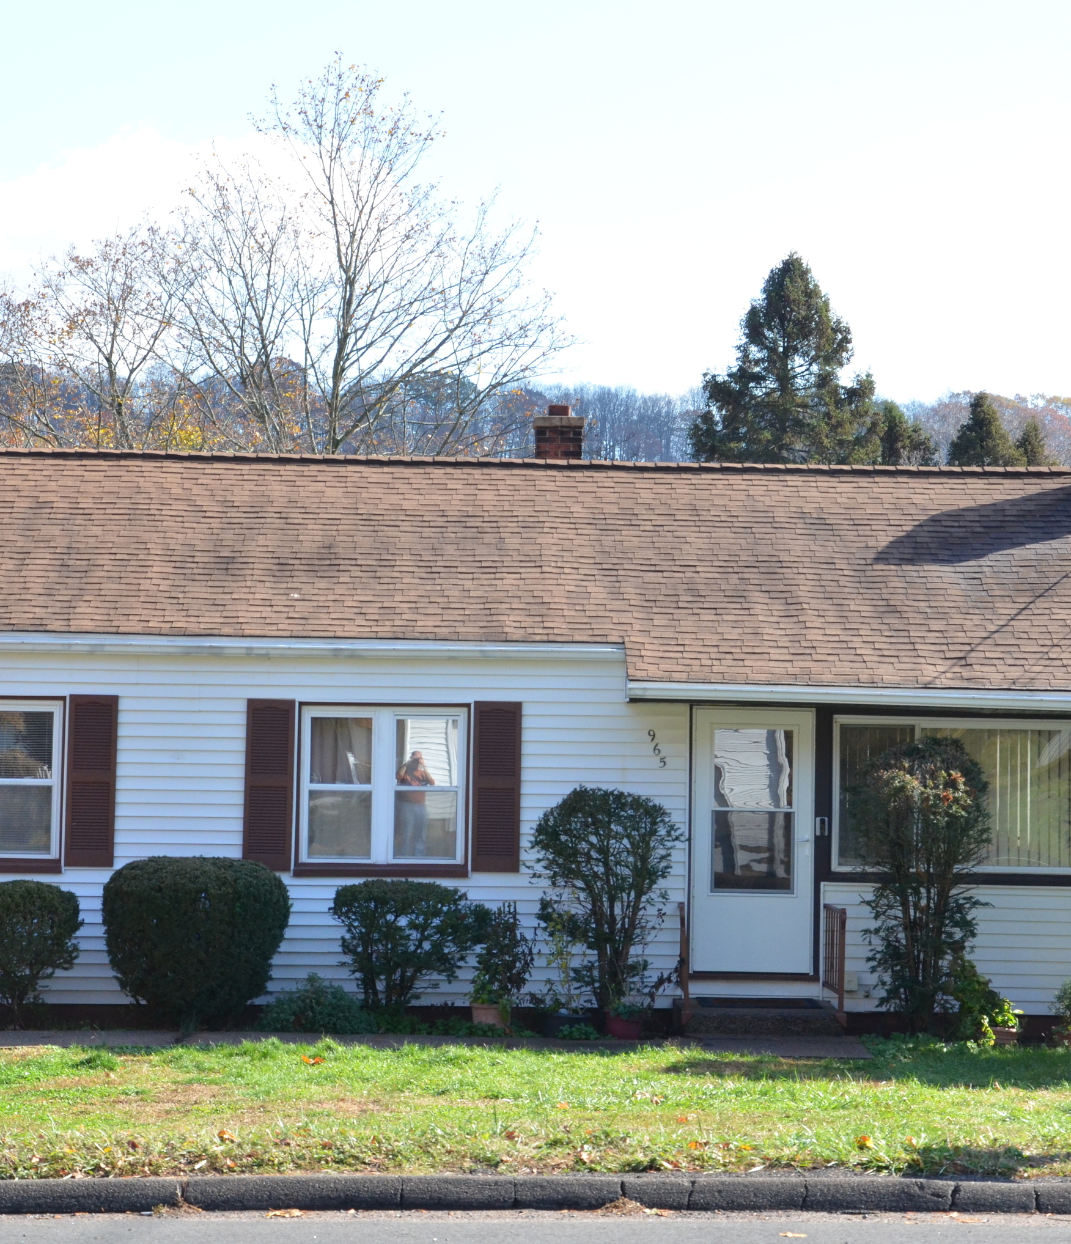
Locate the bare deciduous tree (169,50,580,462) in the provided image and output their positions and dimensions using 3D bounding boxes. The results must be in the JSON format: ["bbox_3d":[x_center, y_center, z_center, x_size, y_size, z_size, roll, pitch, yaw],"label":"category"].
[{"bbox_3d":[-2.835,-2.060,55.080,6.615,14.986,6.400,1,-3,-2],"label":"bare deciduous tree"}]

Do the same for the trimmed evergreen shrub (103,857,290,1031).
[{"bbox_3d":[-2.464,2.338,23.800,1.340,1.240,1.200,1,-3,-2],"label":"trimmed evergreen shrub"}]

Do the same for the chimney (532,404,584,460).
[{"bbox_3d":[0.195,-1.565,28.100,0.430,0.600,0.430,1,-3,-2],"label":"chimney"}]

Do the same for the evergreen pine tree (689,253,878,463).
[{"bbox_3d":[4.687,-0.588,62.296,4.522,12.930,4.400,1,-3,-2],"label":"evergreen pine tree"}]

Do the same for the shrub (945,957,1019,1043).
[{"bbox_3d":[3.367,2.845,24.679,0.533,0.615,0.580,1,-3,-2],"label":"shrub"}]

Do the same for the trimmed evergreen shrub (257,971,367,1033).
[{"bbox_3d":[-1.652,2.841,24.558,0.812,0.421,0.700,1,-3,-2],"label":"trimmed evergreen shrub"}]

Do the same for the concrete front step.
[{"bbox_3d":[1.657,2.947,24.503,1.173,0.195,1.080,1,-3,-2],"label":"concrete front step"}]

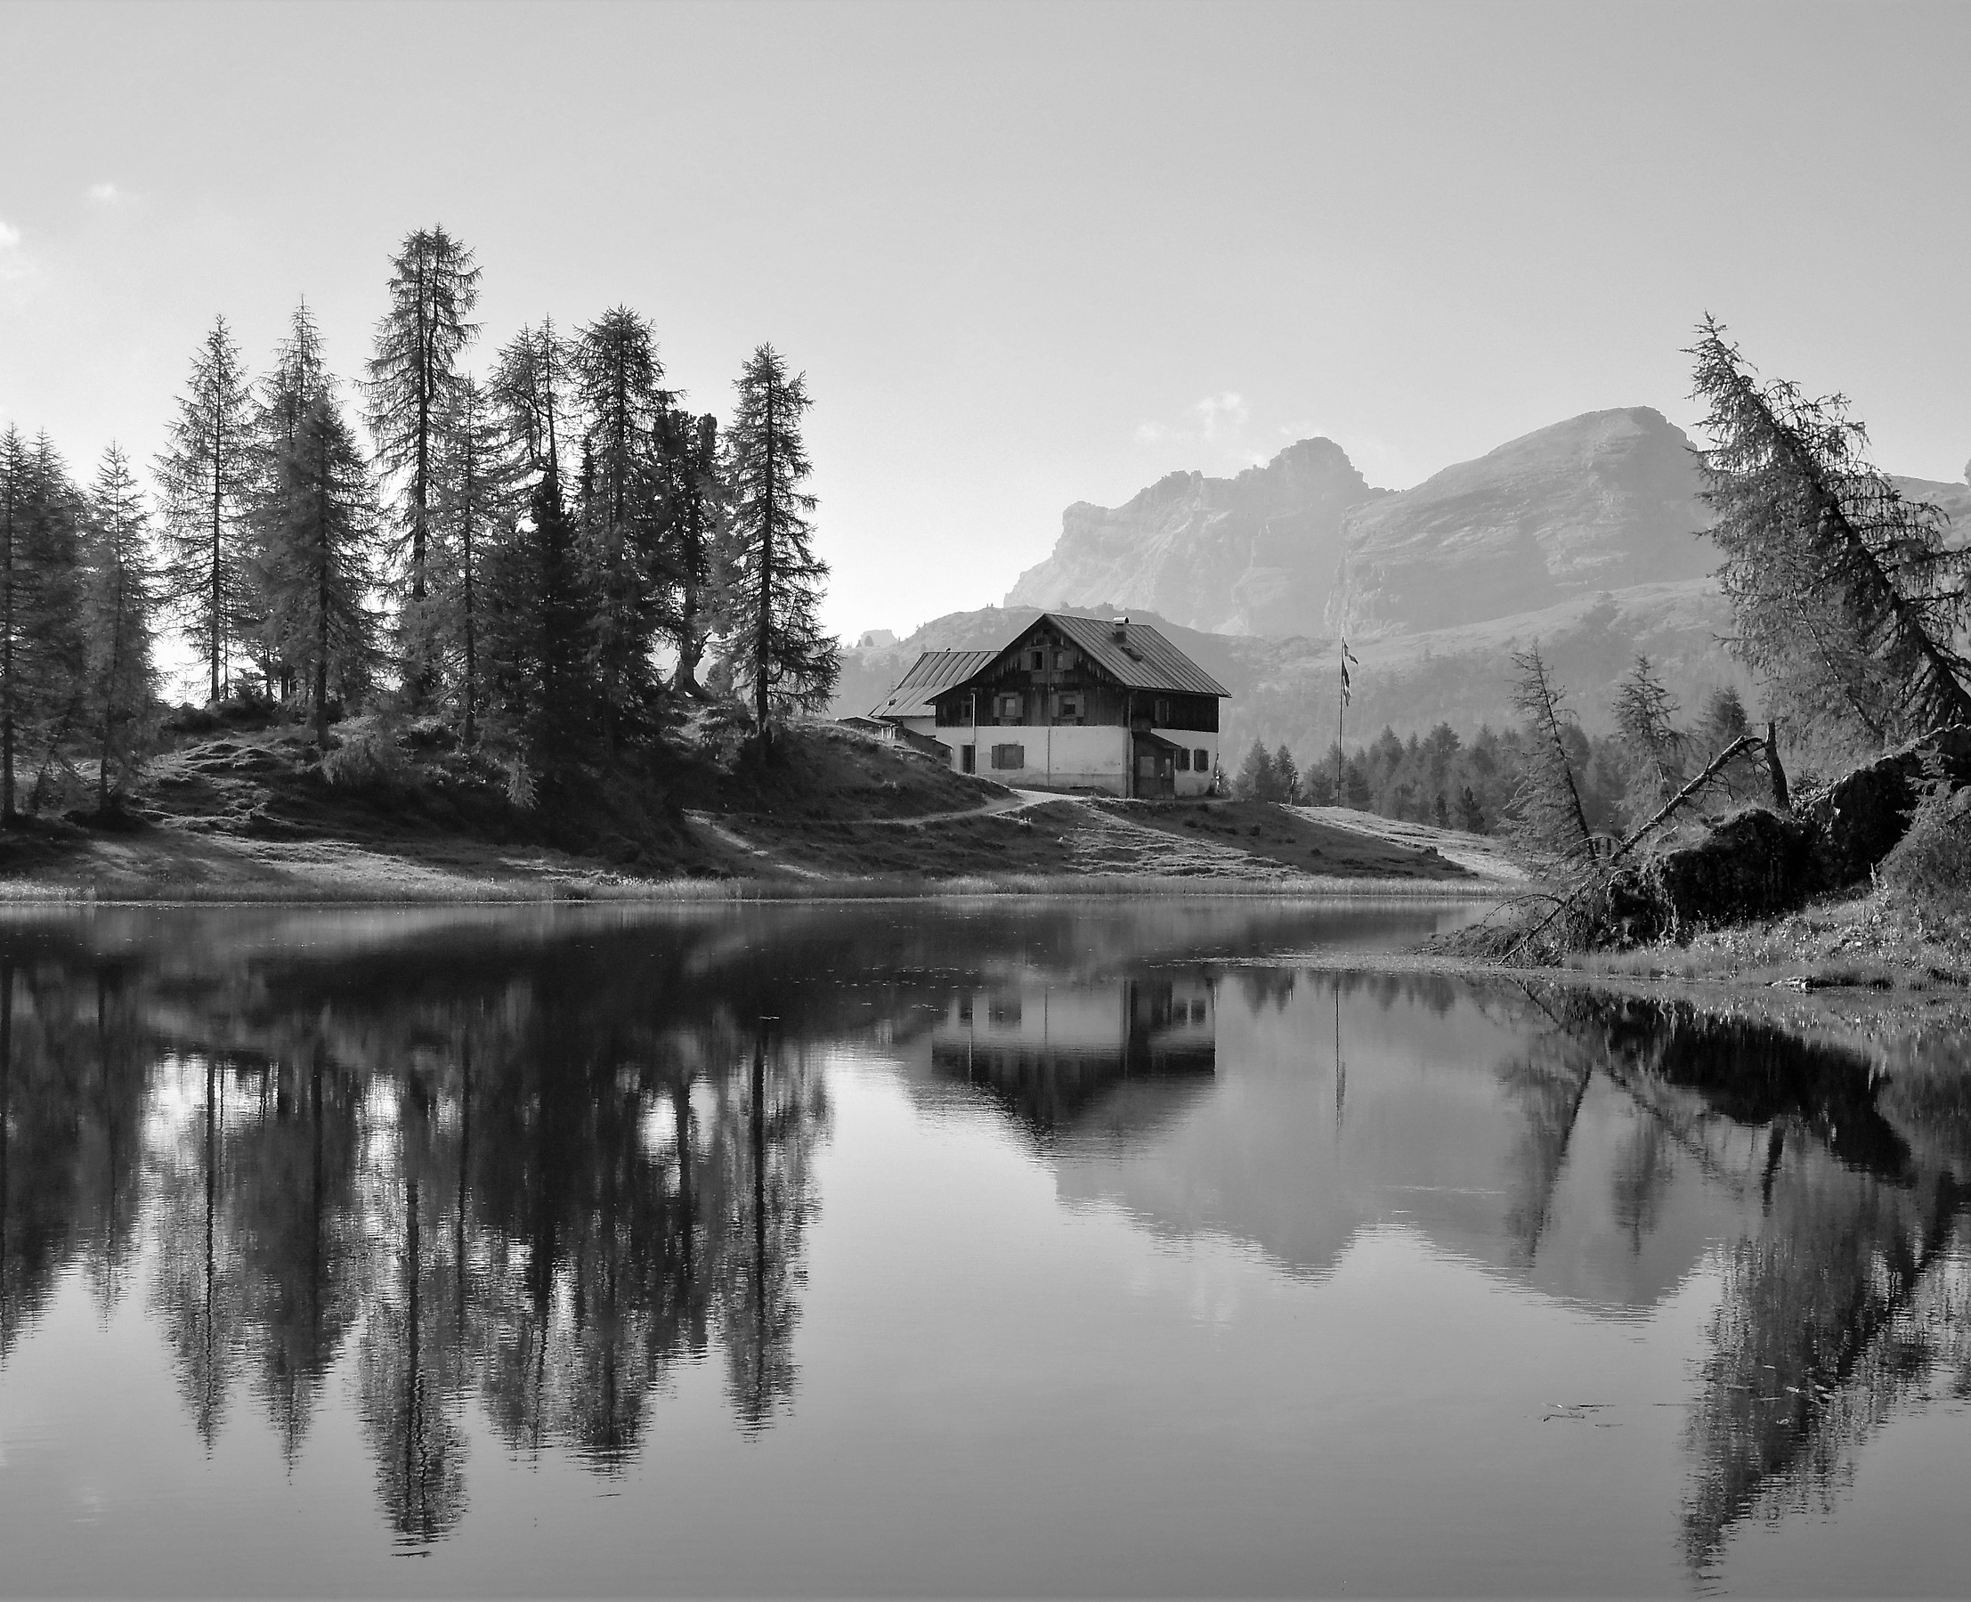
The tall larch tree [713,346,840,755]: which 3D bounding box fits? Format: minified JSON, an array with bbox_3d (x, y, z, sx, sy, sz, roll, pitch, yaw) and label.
[{"bbox_3d":[-9.690,-11.590,177.000,5.870,19.000,5.870,1,-1,0],"label":"tall larch tree"}]

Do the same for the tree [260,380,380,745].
[{"bbox_3d":[-25.970,-9.070,149.000,4.680,13.850,4.680,1,-1,0],"label":"tree"}]

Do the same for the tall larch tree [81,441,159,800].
[{"bbox_3d":[-32.970,-6.690,146.000,2.930,13.630,2.930,1,-1,0],"label":"tall larch tree"}]

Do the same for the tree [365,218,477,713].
[{"bbox_3d":[-25.180,-15.040,171.000,5.220,21.270,5.220,1,-1,0],"label":"tree"}]

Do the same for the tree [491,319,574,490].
[{"bbox_3d":[-18.390,-11.030,157.000,3.970,17.540,3.970,1,-1,0],"label":"tree"}]

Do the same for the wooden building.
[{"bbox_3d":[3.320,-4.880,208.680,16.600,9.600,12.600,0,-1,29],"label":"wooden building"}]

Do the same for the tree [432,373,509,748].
[{"bbox_3d":[-20.730,-9.680,154.000,3.090,15.050,3.090,1,-1,0],"label":"tree"}]

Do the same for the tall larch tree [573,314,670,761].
[{"bbox_3d":[-15.640,-11.660,164.000,4.150,19.040,4.150,1,-1,0],"label":"tall larch tree"}]

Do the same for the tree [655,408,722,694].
[{"bbox_3d":[-14.170,-11.900,183.000,3.510,13.730,3.510,1,-1,0],"label":"tree"}]

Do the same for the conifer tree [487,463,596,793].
[{"bbox_3d":[-18.110,-7.050,156.000,4.420,13.410,4.420,1,-1,0],"label":"conifer tree"}]

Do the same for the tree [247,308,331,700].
[{"bbox_3d":[-30.060,-13.120,167.000,4.230,17.490,4.230,1,-1,0],"label":"tree"}]

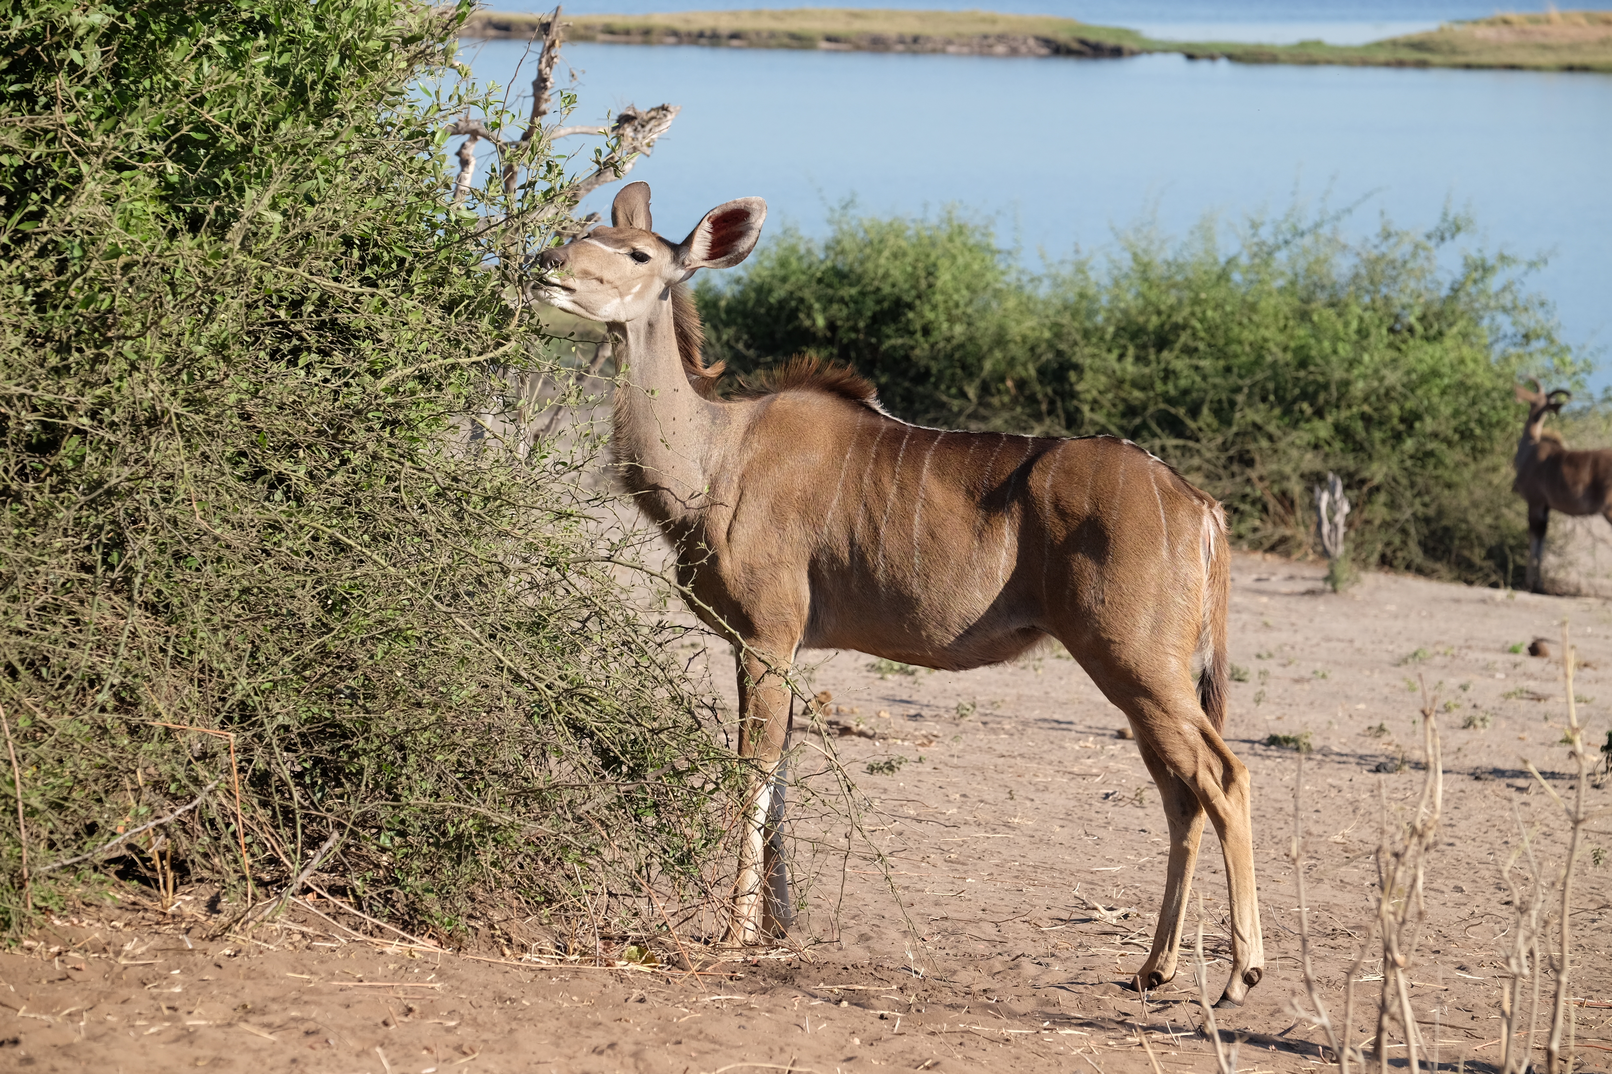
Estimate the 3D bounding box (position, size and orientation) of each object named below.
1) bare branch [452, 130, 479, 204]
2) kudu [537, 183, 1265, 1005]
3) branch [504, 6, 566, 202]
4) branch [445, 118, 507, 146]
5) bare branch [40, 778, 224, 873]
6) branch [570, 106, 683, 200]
[{"bbox_3d":[-0.951,-1.038,19.200,0.050,0.201,0.050,14,0,0],"label":"bare branch"},{"bbox_3d":[0.191,0.106,14.856,1.735,1.723,0.440,2,5,25],"label":"kudu"},{"bbox_3d":[-0.761,-1.215,19.200,0.100,0.558,0.100,13,0,0],"label":"branch"},{"bbox_3d":[-0.923,-1.133,19.200,0.173,0.045,0.050,10,0,0],"label":"branch"},{"bbox_3d":[-1.477,0.632,15.000,0.436,0.045,0.050,-26,0,0],"label":"bare branch"},{"bbox_3d":[-0.506,-1.077,19.200,0.403,0.110,0.110,-39,0,0],"label":"branch"}]

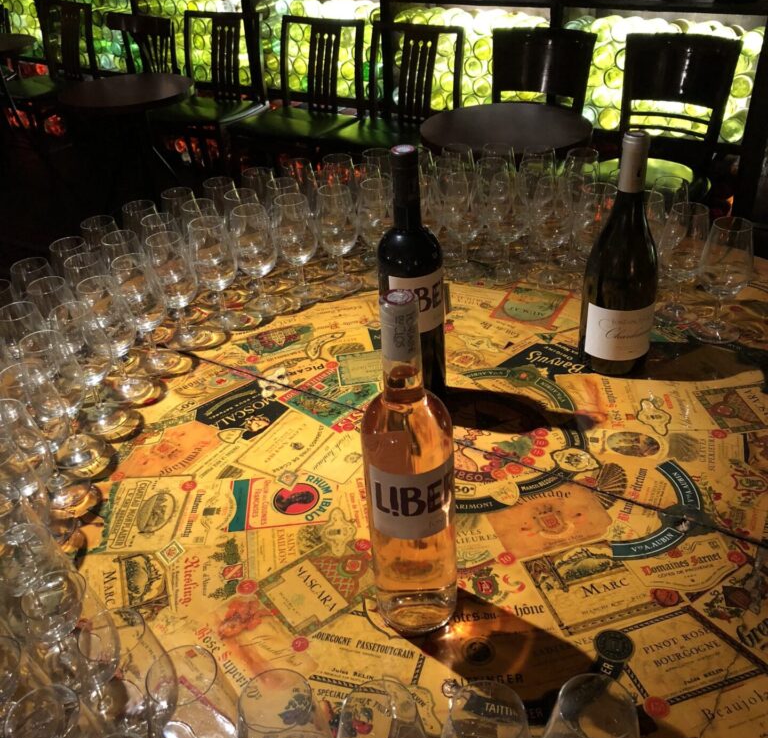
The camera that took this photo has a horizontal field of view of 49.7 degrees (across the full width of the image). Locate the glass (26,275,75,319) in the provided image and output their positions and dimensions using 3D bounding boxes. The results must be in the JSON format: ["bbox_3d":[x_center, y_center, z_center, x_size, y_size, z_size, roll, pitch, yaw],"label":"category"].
[{"bbox_3d":[-0.412,-0.040,1.069,0.066,0.154,0.066,-5,34,0],"label":"glass"}]

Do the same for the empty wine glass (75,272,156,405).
[{"bbox_3d":[-0.342,-0.037,1.043,0.066,0.155,0.066,-3,34,2],"label":"empty wine glass"}]

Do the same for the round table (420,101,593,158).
[{"bbox_3d":[0.396,-0.438,2.737,0.520,0.727,0.520,-3,33,2],"label":"round table"}]

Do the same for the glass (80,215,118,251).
[{"bbox_3d":[-0.401,-0.145,1.223,0.066,0.154,0.066,-5,34,0],"label":"glass"}]

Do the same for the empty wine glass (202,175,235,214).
[{"bbox_3d":[-0.247,-0.220,1.306,0.065,0.156,0.065,-4,34,0],"label":"empty wine glass"}]

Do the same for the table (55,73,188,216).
[{"bbox_3d":[-1.020,-0.839,3.583,0.535,0.740,0.535,-5,34,0],"label":"table"}]

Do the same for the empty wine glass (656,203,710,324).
[{"bbox_3d":[0.404,-0.144,1.119,0.066,0.154,0.066,-5,34,0],"label":"empty wine glass"}]

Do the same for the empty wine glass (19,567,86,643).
[{"bbox_3d":[-0.236,0.229,0.651,0.066,0.154,0.066,-5,34,0],"label":"empty wine glass"}]

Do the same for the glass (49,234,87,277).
[{"bbox_3d":[-0.417,-0.101,1.149,0.065,0.156,0.065,-4,34,0],"label":"glass"}]

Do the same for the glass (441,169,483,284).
[{"bbox_3d":[0.124,-0.216,1.264,0.066,0.155,0.066,-4,33,0],"label":"glass"}]

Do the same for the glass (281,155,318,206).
[{"bbox_3d":[-0.134,-0.261,1.364,0.066,0.155,0.066,-4,33,0],"label":"glass"}]

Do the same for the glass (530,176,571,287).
[{"bbox_3d":[0.249,-0.204,1.226,0.066,0.155,0.066,-3,34,2],"label":"glass"}]

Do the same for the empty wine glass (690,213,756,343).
[{"bbox_3d":[0.442,-0.116,1.077,0.066,0.155,0.066,-3,34,2],"label":"empty wine glass"}]

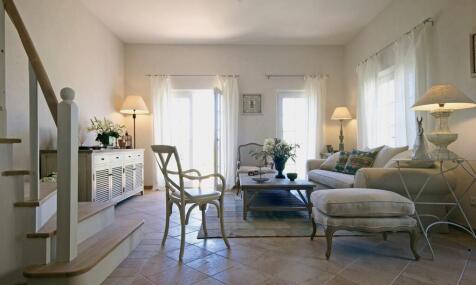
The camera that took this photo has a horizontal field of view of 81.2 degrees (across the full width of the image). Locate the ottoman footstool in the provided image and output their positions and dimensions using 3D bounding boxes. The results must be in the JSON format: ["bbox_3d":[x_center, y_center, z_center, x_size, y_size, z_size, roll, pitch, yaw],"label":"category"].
[{"bbox_3d":[1.100,0.695,2.510,0.820,0.530,0.580,0,0,0],"label":"ottoman footstool"}]

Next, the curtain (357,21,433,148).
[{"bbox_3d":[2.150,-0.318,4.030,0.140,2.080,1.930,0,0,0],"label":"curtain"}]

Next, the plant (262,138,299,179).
[{"bbox_3d":[0.650,0.238,4.200,0.540,0.600,0.500,0,0,0],"label":"plant"}]

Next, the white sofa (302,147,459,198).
[{"bbox_3d":[1.760,0.532,4.000,0.970,0.880,2.200,0,0,-2],"label":"white sofa"}]

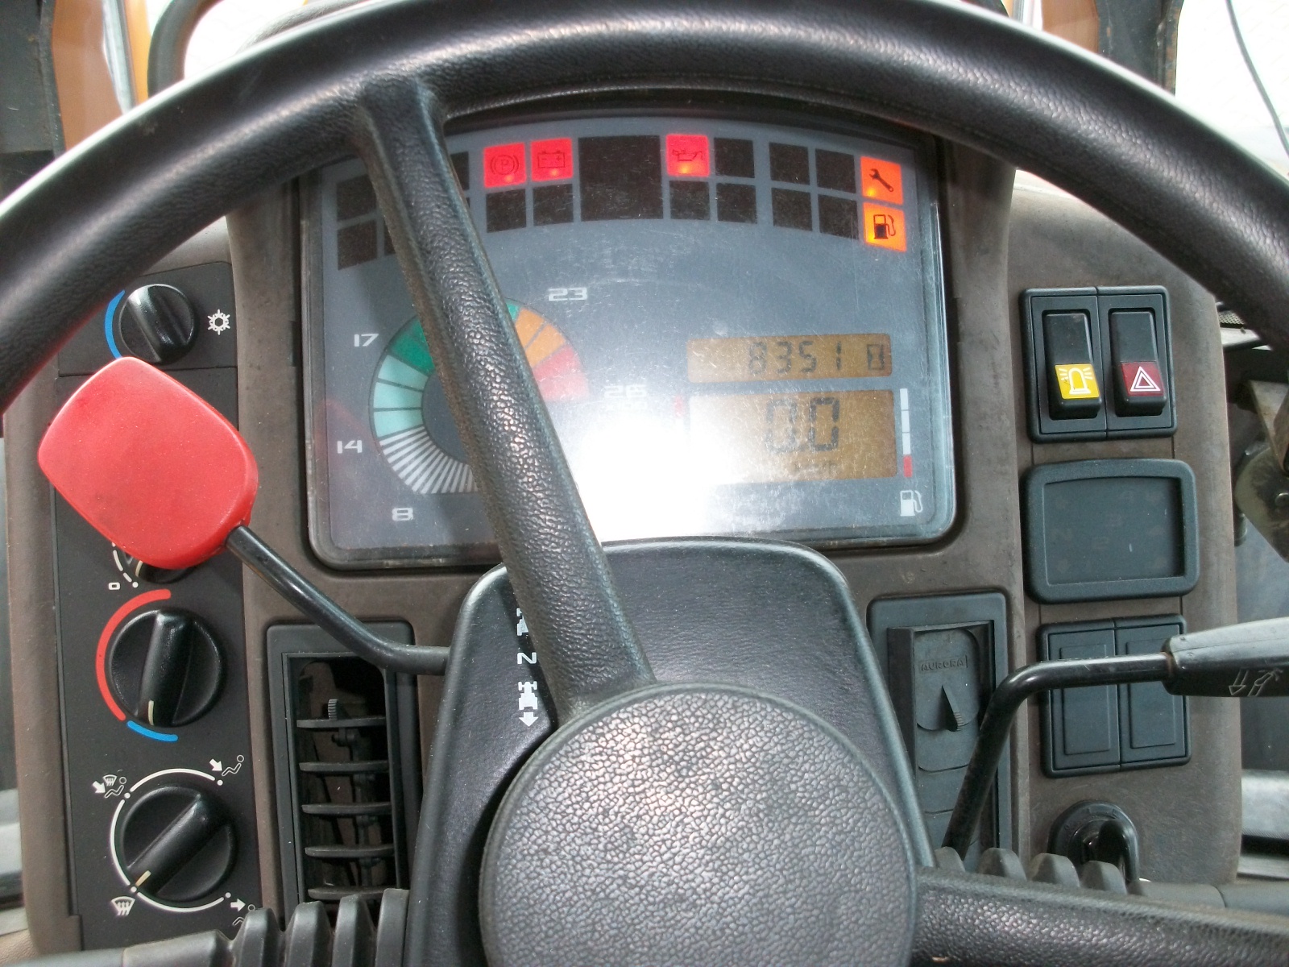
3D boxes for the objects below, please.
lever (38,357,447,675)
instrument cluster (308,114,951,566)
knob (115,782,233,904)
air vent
[{"bbox_3d":[-0.104,0.017,0.367,0.128,0.046,0.033,36,0,-12],"label":"lever"},{"bbox_3d":[-0.005,-0.052,0.466,0.219,0.152,0.030,-2,-1,0],"label":"instrument cluster"},{"bbox_3d":[-0.159,0.123,0.446,0.037,0.037,0.021,-2,-1,0],"label":"knob"},{"bbox_3d":[-0.104,0.107,0.462,0.050,0.114,0.028,-2,-1,0],"label":"air vent"}]

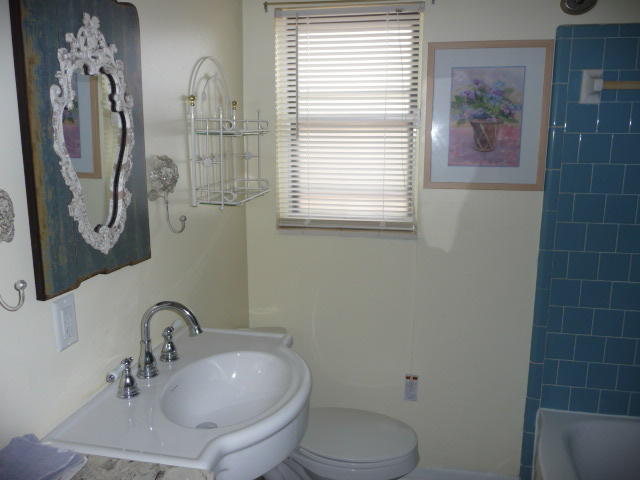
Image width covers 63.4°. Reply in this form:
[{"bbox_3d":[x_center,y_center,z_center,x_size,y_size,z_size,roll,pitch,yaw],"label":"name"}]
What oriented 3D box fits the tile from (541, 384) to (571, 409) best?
[{"bbox_3d":[0.942,0.636,2.075,0.108,0.108,0.010,2,10,10],"label":"tile"}]

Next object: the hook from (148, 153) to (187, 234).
[{"bbox_3d":[-0.415,-0.131,1.474,0.068,0.215,0.108,2,10,10],"label":"hook"}]

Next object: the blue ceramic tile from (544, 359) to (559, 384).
[{"bbox_3d":[0.918,0.525,2.065,0.053,0.108,0.010,2,11,9],"label":"blue ceramic tile"}]

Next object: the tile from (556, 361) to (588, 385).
[{"bbox_3d":[0.998,0.530,2.046,0.108,0.108,0.010,2,10,10],"label":"tile"}]

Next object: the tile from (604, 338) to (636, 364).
[{"bbox_3d":[1.160,0.426,2.002,0.108,0.108,0.010,2,10,9],"label":"tile"}]

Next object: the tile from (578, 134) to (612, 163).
[{"bbox_3d":[1.003,-0.334,1.893,0.108,0.108,0.010,2,11,9],"label":"tile"}]

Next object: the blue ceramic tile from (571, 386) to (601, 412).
[{"bbox_3d":[1.050,0.638,2.059,0.108,0.108,0.010,2,10,9],"label":"blue ceramic tile"}]

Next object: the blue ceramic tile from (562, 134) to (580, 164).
[{"bbox_3d":[0.922,-0.336,1.906,0.053,0.108,0.010,2,11,9],"label":"blue ceramic tile"}]

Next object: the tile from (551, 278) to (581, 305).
[{"bbox_3d":[0.953,0.205,2.010,0.107,0.108,0.010,2,10,10],"label":"tile"}]

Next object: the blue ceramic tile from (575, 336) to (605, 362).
[{"bbox_3d":[1.059,0.426,2.029,0.107,0.108,0.010,2,10,10],"label":"blue ceramic tile"}]

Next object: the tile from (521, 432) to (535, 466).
[{"bbox_3d":[0.863,0.861,2.132,0.051,0.152,0.015,2,10,10],"label":"tile"}]

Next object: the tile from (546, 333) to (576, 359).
[{"bbox_3d":[0.944,0.420,2.036,0.108,0.108,0.010,2,10,10],"label":"tile"}]

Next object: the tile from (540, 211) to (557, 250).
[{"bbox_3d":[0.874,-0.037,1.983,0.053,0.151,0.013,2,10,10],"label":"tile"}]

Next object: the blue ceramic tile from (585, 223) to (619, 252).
[{"bbox_3d":[1.054,-0.007,1.939,0.108,0.108,0.010,2,10,10],"label":"blue ceramic tile"}]

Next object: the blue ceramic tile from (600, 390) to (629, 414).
[{"bbox_3d":[1.158,0.643,2.039,0.108,0.108,0.010,2,10,10],"label":"blue ceramic tile"}]

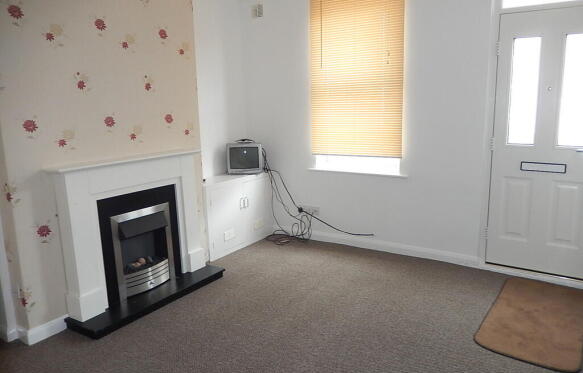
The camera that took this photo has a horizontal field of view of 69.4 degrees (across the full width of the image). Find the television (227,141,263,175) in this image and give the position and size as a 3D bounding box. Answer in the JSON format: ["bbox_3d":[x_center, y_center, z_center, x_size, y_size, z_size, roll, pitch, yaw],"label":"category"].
[{"bbox_3d":[-0.494,-0.317,4.577,0.370,0.335,0.360,-3,11,-6],"label":"television"}]

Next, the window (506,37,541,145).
[{"bbox_3d":[1.797,-0.725,3.251,0.193,0.808,0.040,6,13,33],"label":"window"}]

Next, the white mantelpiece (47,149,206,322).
[{"bbox_3d":[-1.122,0.297,3.187,0.149,1.022,1.208,6,13,33],"label":"white mantelpiece"}]

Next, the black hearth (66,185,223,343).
[{"bbox_3d":[-1.043,0.453,3.168,0.327,0.824,1.196,6,13,33],"label":"black hearth"}]

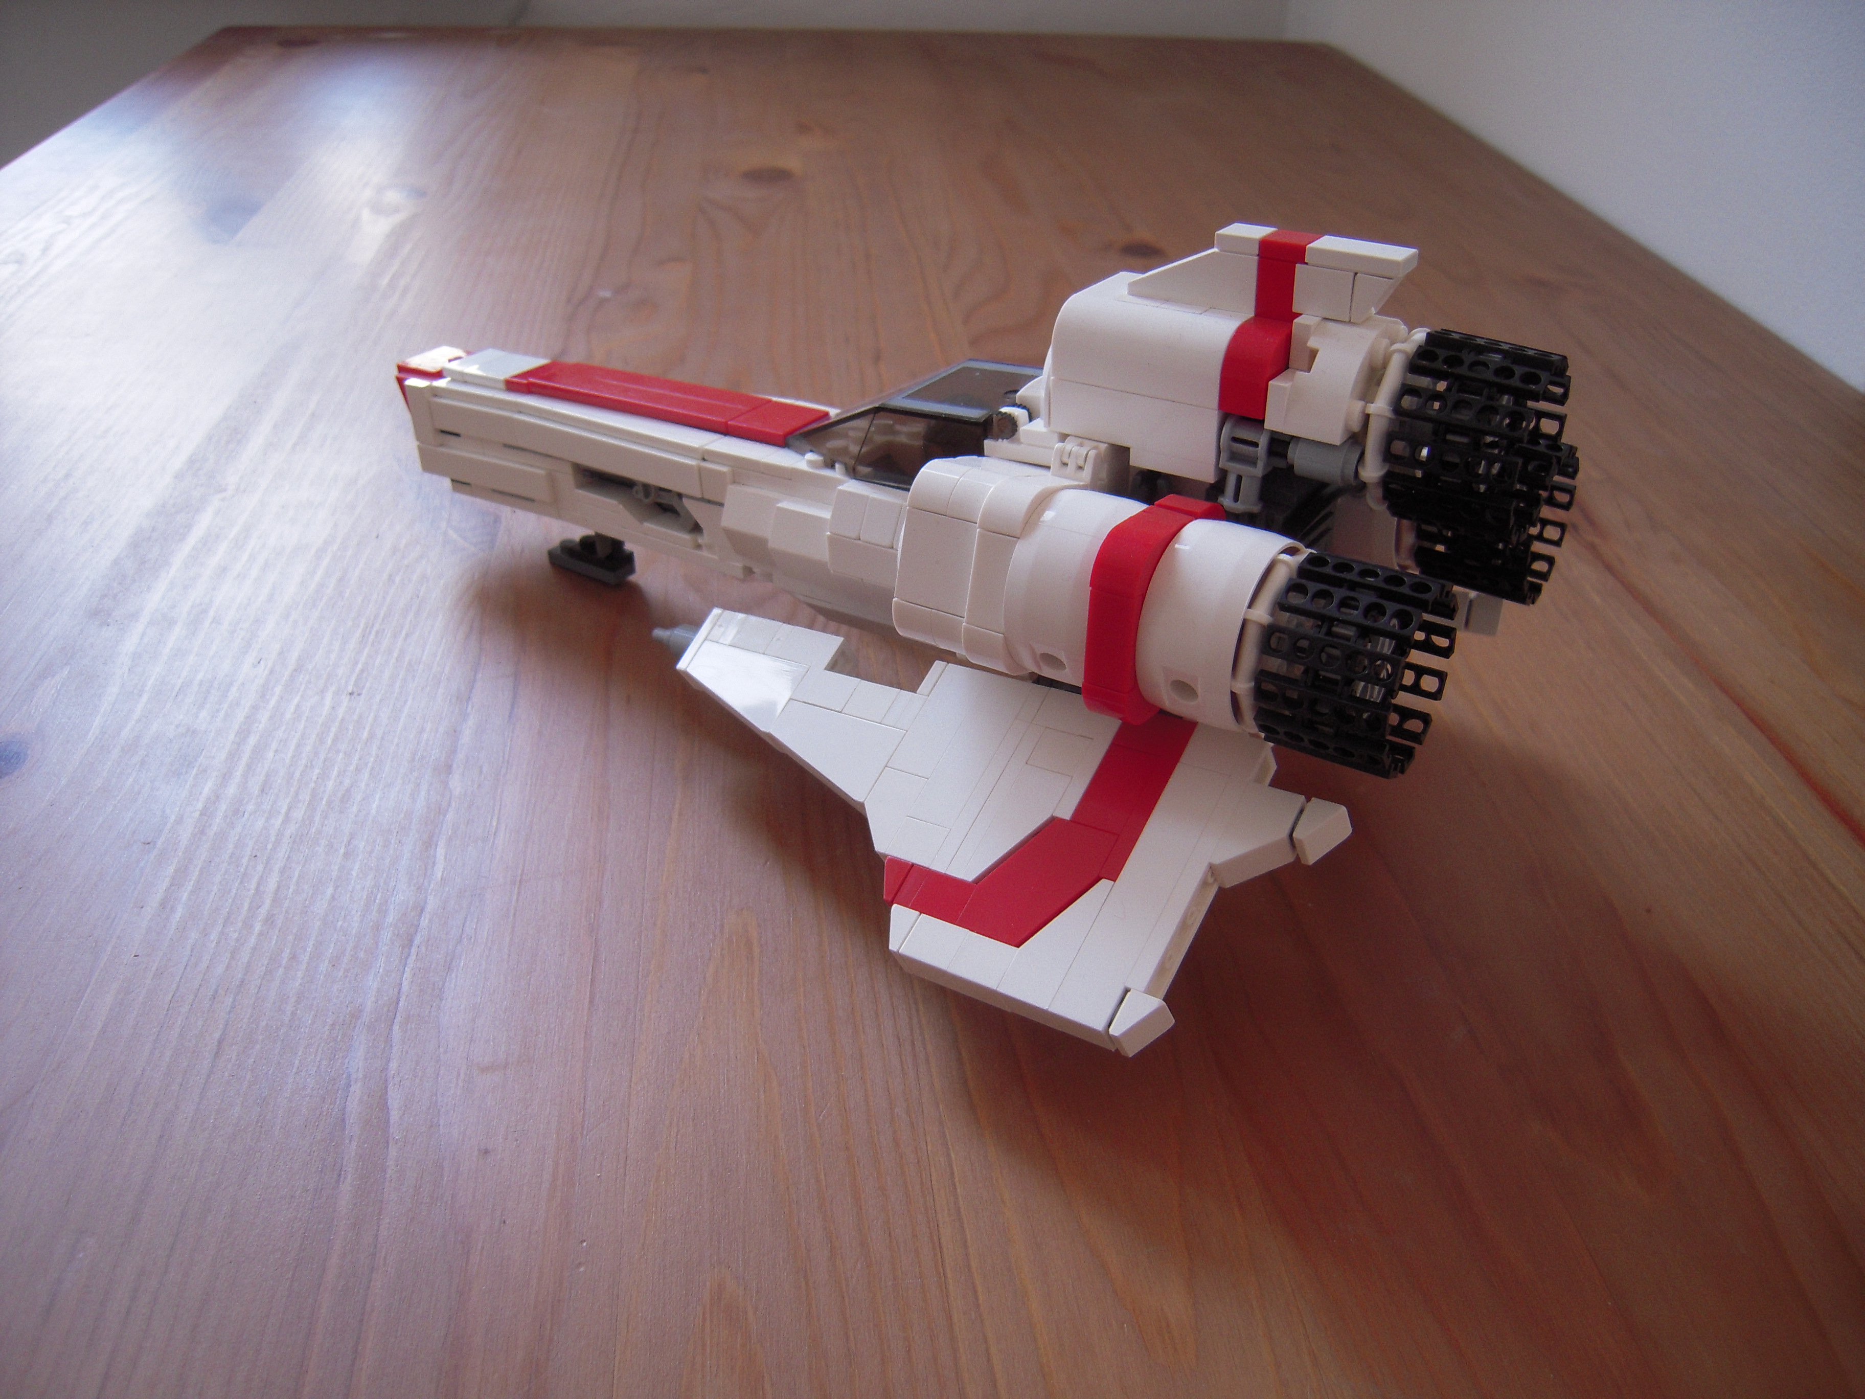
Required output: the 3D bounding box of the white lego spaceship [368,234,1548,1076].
[{"bbox_3d":[-0.019,-0.053,0.318,0.278,0.115,0.168,19,37,30],"label":"white lego spaceship"}]

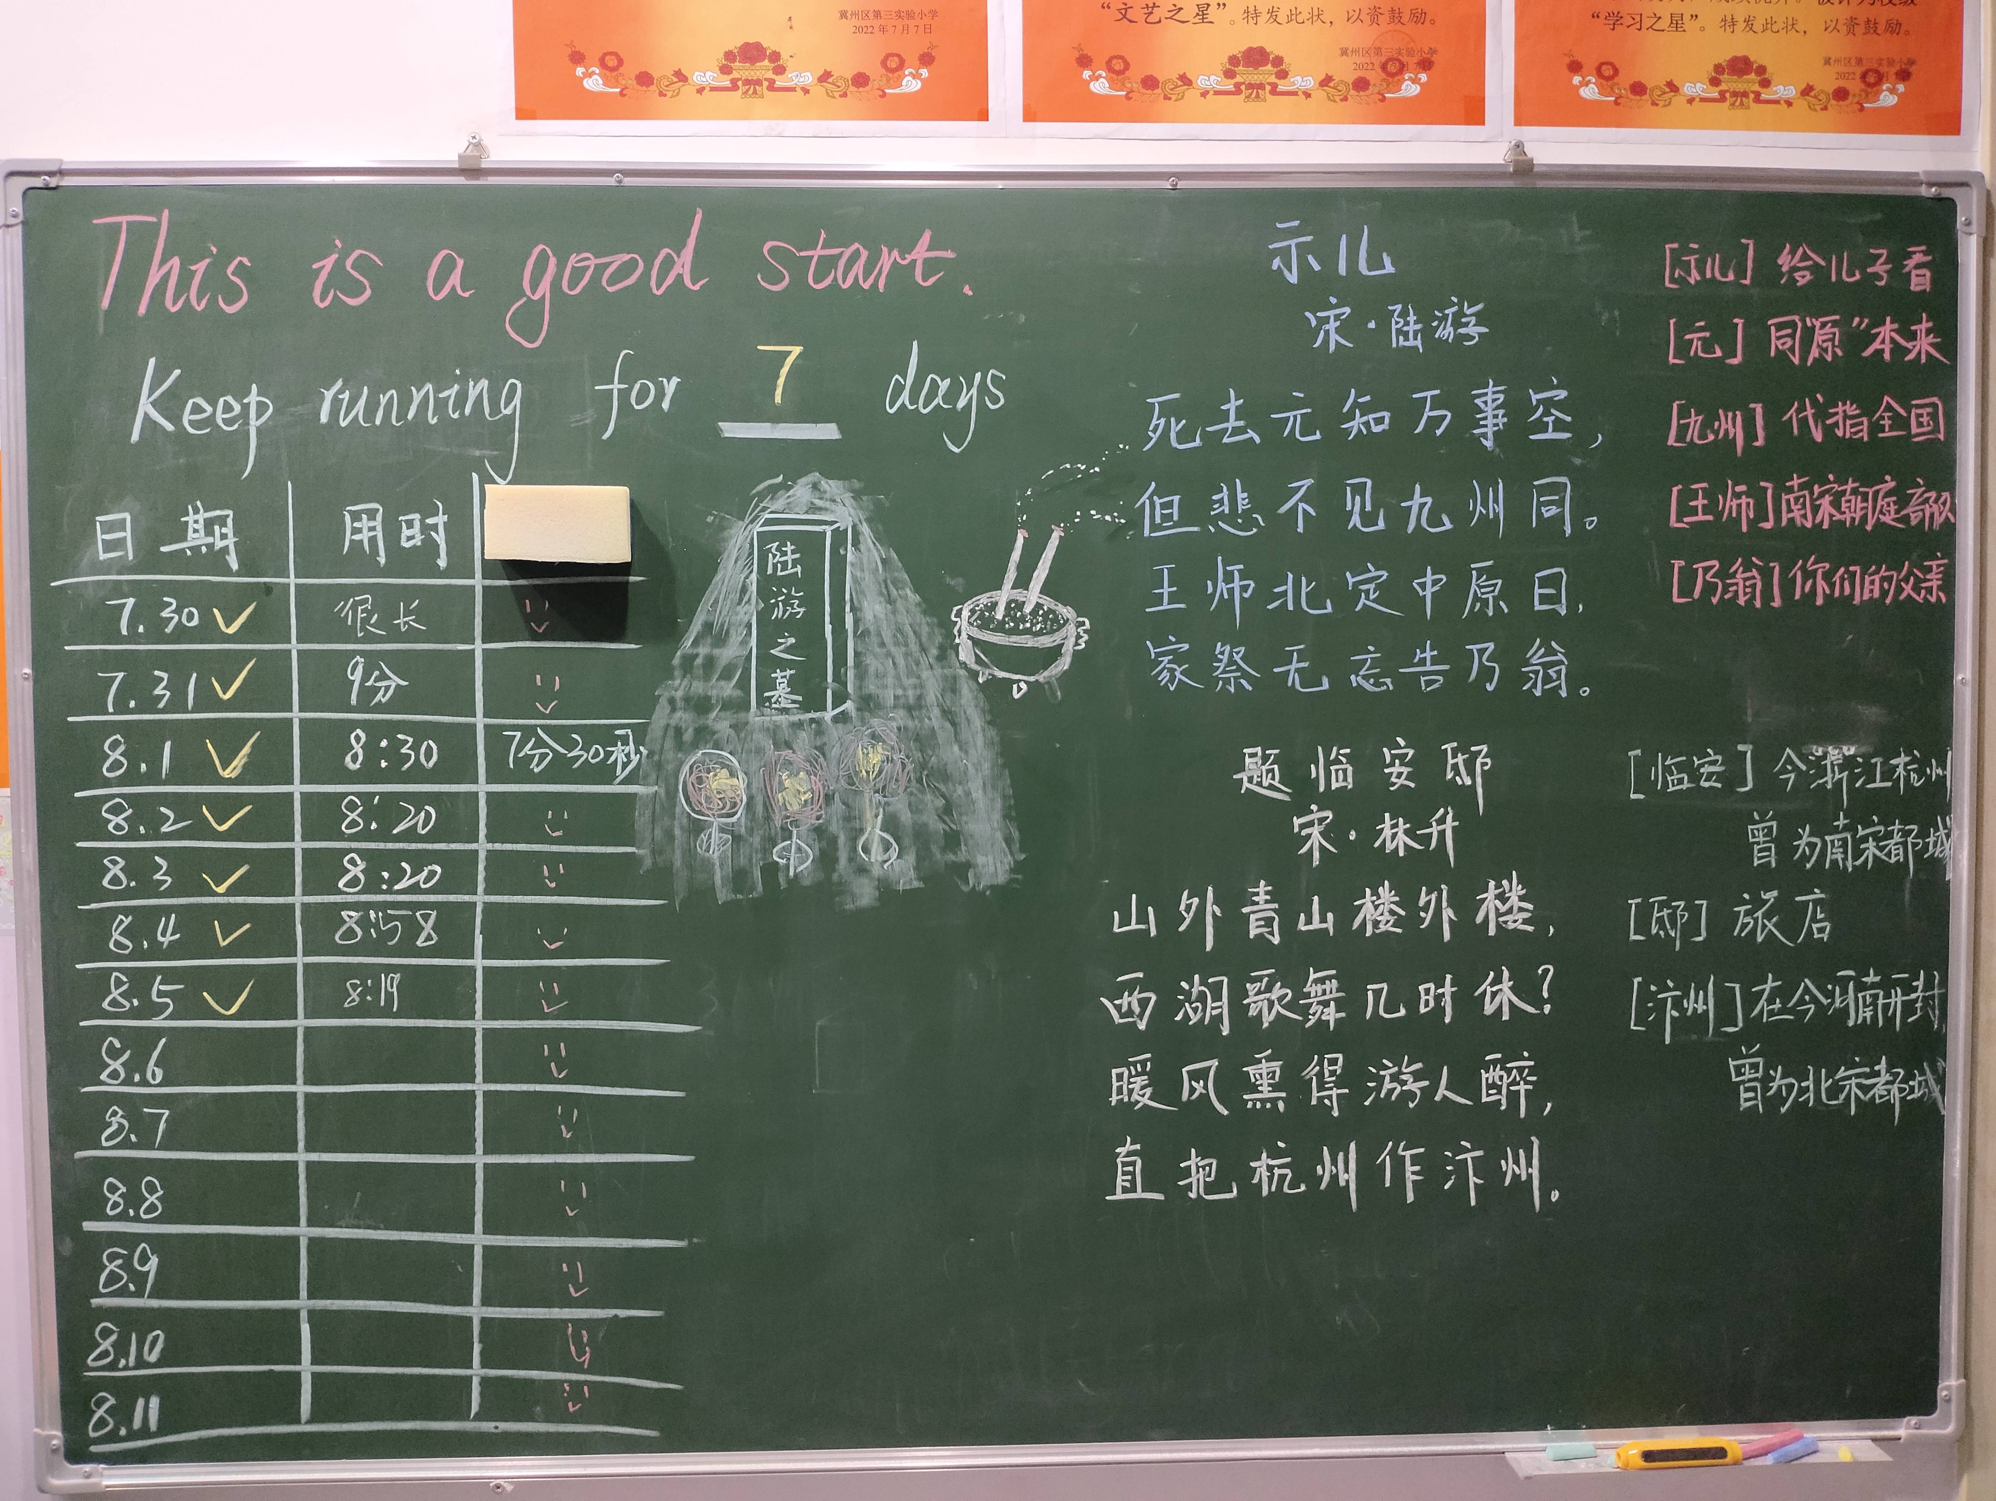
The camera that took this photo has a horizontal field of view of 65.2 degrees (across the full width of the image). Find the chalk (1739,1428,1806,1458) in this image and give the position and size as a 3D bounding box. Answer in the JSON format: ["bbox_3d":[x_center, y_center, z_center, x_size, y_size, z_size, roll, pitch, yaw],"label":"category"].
[{"bbox_3d":[0.476,0.426,0.960,0.054,0.009,0.009,-1,2,-26],"label":"chalk"}]

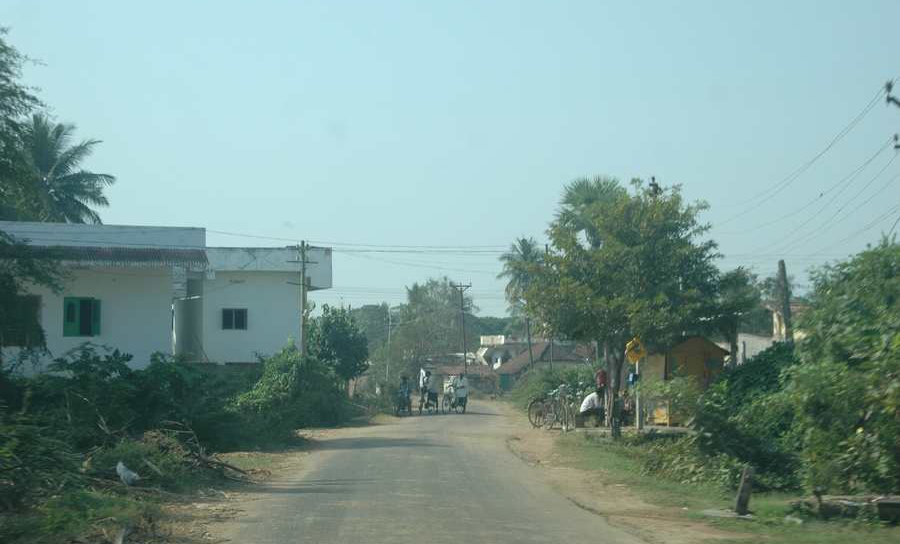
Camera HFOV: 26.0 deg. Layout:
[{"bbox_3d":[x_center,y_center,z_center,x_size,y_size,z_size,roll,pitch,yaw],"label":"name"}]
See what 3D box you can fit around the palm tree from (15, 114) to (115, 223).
[{"bbox_3d":[-16.244,-0.269,79.662,6.500,12.500,6.500,0,-3,0],"label":"palm tree"}]

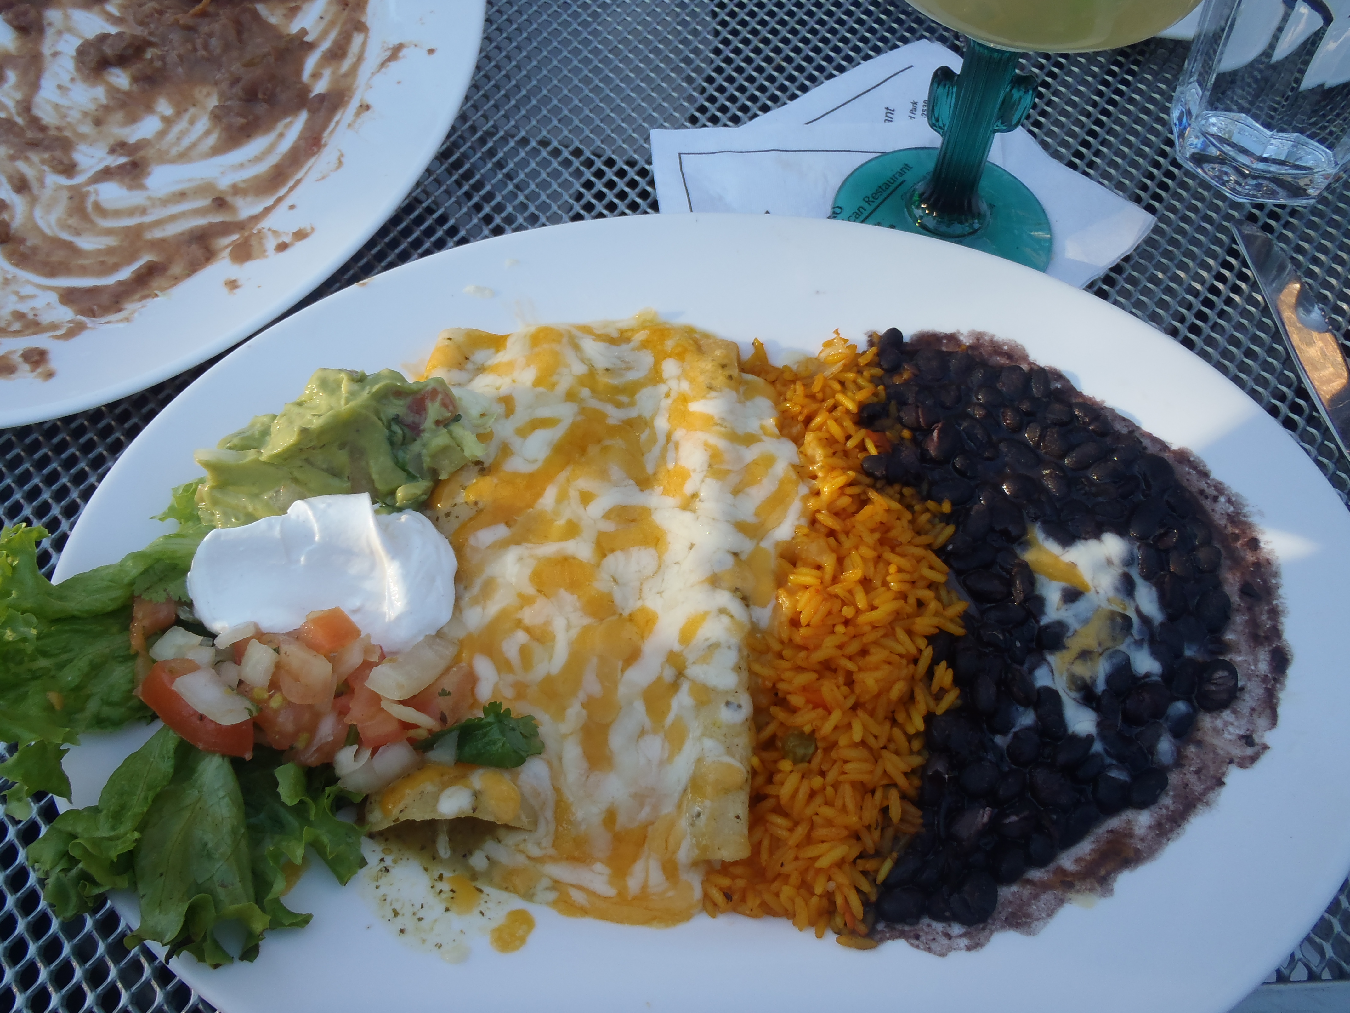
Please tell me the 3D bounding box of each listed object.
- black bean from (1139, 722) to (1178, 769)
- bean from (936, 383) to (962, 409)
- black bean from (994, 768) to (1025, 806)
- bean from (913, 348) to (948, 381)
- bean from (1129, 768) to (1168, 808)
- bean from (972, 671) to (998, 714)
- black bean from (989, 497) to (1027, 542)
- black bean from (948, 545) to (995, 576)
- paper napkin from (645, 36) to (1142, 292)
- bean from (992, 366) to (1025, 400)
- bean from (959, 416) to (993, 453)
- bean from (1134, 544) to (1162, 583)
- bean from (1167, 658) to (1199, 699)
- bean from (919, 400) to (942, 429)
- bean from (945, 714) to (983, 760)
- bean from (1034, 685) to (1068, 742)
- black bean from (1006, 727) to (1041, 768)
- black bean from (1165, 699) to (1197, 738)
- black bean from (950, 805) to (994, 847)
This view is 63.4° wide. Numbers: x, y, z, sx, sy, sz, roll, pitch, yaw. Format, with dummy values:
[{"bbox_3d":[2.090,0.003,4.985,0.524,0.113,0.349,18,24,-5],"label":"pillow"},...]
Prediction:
[{"bbox_3d":[0.125,0.062,0.282,0.009,0.008,0.012,-5,61,-5],"label":"black bean"},{"bbox_3d":[0.082,-0.033,0.325,0.008,0.007,0.009,6,60,1],"label":"bean"},{"bbox_3d":[0.085,0.071,0.276,0.007,0.007,0.011,39,67,19],"label":"black bean"},{"bbox_3d":[0.077,-0.043,0.330,0.010,0.007,0.010,0,60,-2],"label":"bean"},{"bbox_3d":[0.119,0.071,0.274,0.012,0.007,0.009,-30,65,-17],"label":"bean"},{"bbox_3d":[0.081,0.049,0.284,0.006,0.008,0.011,2,60,0],"label":"bean"},{"bbox_3d":[0.092,0.004,0.303,0.009,0.007,0.013,-22,63,-14],"label":"black bean"},{"bbox_3d":[0.082,0.015,0.303,0.013,0.007,0.008,-17,62,-11],"label":"black bean"},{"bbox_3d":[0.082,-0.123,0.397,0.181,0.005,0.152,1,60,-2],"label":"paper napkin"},{"bbox_3d":[0.103,-0.038,0.337,0.009,0.008,0.012,-1,60,-2],"label":"bean"},{"bbox_3d":[0.089,-0.021,0.324,0.008,0.007,0.013,-25,63,-15],"label":"bean"},{"bbox_3d":[0.134,0.016,0.308,0.007,0.007,0.011,0,60,-1],"label":"bean"},{"bbox_3d":[0.136,0.046,0.293,0.007,0.007,0.012,17,61,8],"label":"bean"},{"bbox_3d":[0.077,-0.028,0.331,0.008,0.007,0.011,-6,60,-4],"label":"bean"},{"bbox_3d":[0.074,0.059,0.281,0.010,0.008,0.012,-13,61,-9],"label":"bean"},{"bbox_3d":[0.098,0.054,0.284,0.007,0.007,0.014,1,60,-1],"label":"bean"},{"bbox_3d":[0.088,0.061,0.277,0.008,0.008,0.011,30,63,15],"label":"black bean"},{"bbox_3d":[0.131,0.055,0.283,0.008,0.007,0.011,20,61,10],"label":"black bean"},{"bbox_3d":[0.073,0.078,0.267,0.012,0.007,0.009,-25,63,-15],"label":"black bean"}]

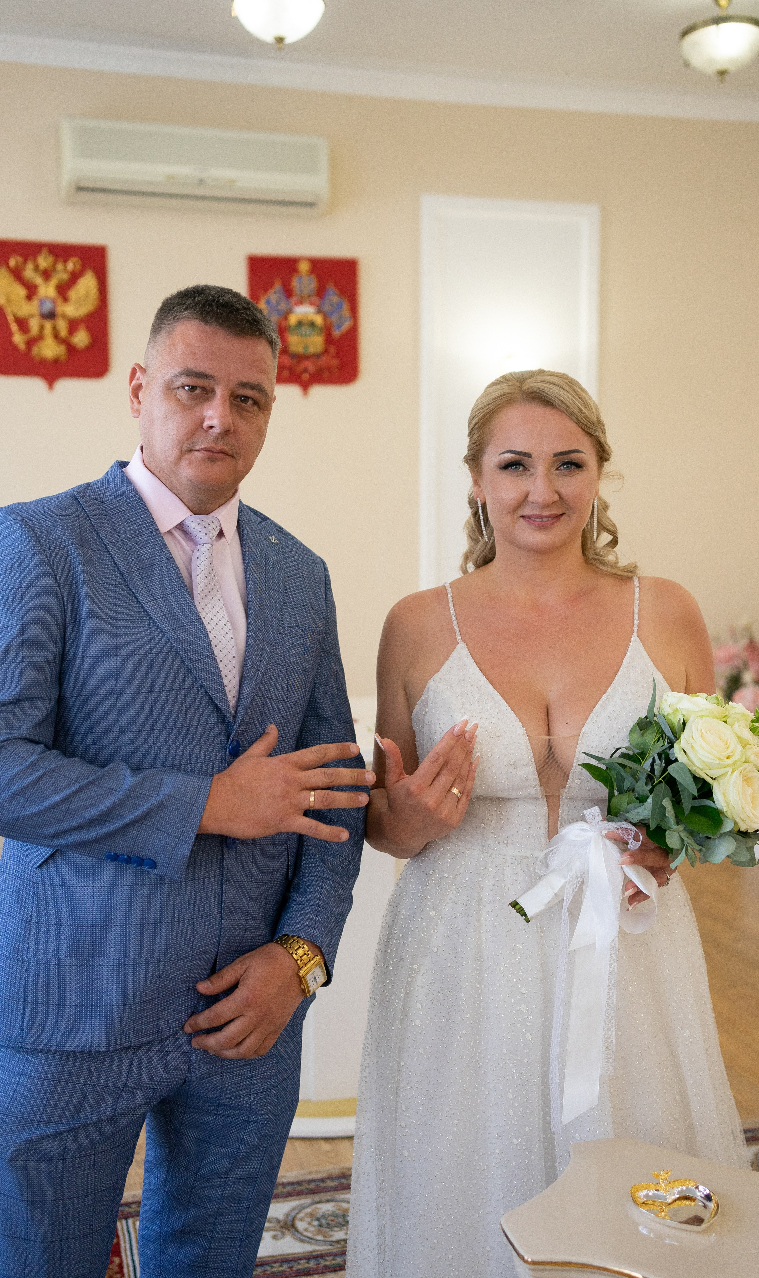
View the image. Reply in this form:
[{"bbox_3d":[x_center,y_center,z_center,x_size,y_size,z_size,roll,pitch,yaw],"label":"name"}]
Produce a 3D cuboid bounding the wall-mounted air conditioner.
[{"bbox_3d":[-0.710,-1.819,4.804,1.004,0.270,0.200,-2,7,-15],"label":"wall-mounted air conditioner"}]

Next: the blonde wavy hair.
[{"bbox_3d":[0.219,-0.210,1.600,0.225,0.260,0.240,1,7,7],"label":"blonde wavy hair"}]

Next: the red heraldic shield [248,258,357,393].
[{"bbox_3d":[-0.306,-1.271,5.060,0.450,0.538,0.040,-2,7,-15],"label":"red heraldic shield"}]

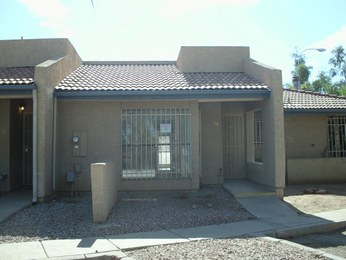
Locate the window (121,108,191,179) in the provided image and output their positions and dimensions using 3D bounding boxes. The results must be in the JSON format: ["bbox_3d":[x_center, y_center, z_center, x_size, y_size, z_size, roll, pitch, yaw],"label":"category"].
[{"bbox_3d":[-0.443,0.365,10.141,1.854,1.859,0.120,-1,-3,-5],"label":"window"}]

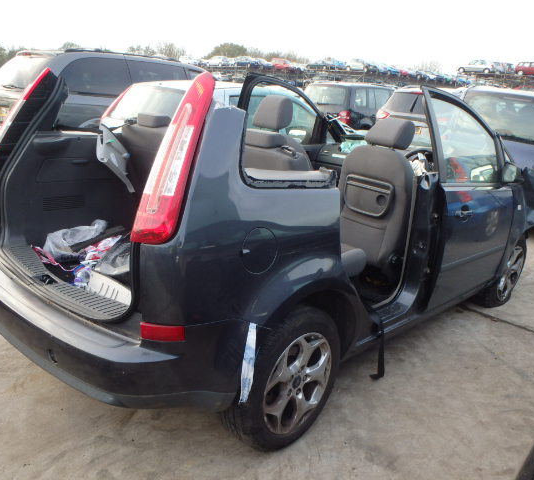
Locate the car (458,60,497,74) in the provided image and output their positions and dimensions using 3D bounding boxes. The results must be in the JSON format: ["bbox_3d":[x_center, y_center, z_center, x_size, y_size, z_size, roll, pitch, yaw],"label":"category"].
[{"bbox_3d":[21.448,-17.711,53.000,4.150,1.400,1.680,13,19,31],"label":"car"}]

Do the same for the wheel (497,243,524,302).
[{"bbox_3d":[1.882,0.239,4.149,0.170,0.455,0.455,17,20,37],"label":"wheel"}]

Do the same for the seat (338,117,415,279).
[{"bbox_3d":[0.826,-0.262,3.421,0.520,1.080,0.800,18,21,40],"label":"seat"}]

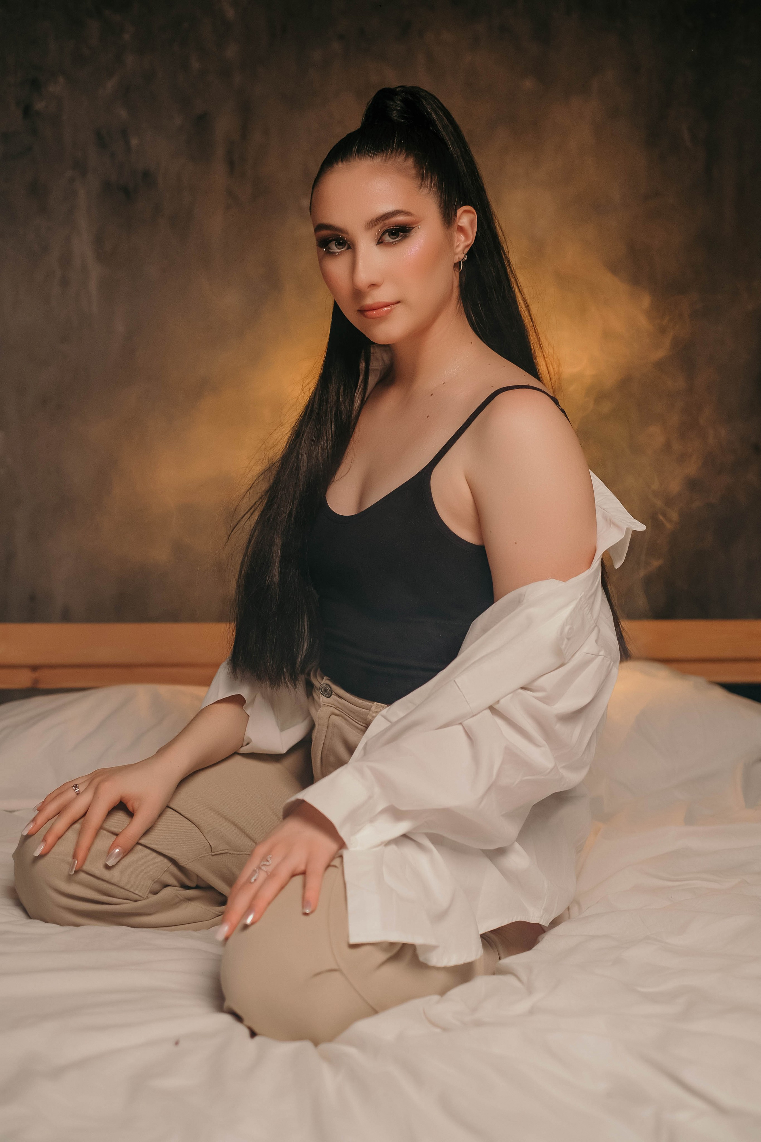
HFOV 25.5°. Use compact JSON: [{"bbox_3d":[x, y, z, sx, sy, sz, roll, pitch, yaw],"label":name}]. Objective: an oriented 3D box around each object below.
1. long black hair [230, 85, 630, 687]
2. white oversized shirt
[{"bbox_3d":[0.050,-0.192,1.790,0.290,0.620,0.400,3,5,38],"label":"long black hair"},{"bbox_3d":[0.040,0.115,1.780,0.450,0.470,0.460,-4,5,-43],"label":"white oversized shirt"}]

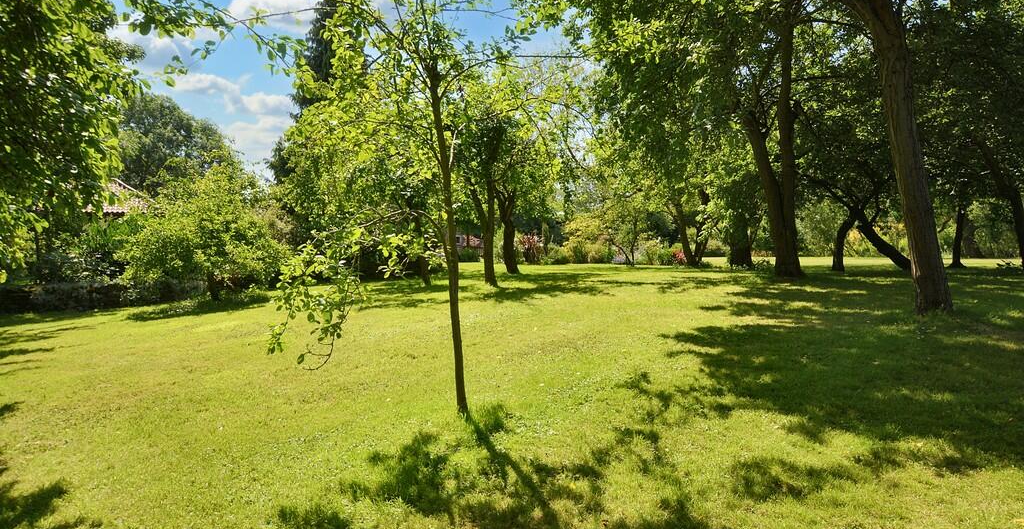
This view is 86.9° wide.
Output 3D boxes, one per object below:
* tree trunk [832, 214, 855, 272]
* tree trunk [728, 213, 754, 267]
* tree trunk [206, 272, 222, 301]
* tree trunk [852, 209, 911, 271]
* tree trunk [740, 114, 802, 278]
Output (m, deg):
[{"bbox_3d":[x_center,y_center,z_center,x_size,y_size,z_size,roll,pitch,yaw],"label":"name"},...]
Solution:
[{"bbox_3d":[10.426,-0.692,17.000,0.692,1.824,0.500,-1,2,0],"label":"tree trunk"},{"bbox_3d":[7.431,-0.761,17.500,0.842,1.781,0.750,-1,2,0],"label":"tree trunk"},{"bbox_3d":[-9.357,0.676,16.978,0.490,0.910,0.400,0,3,0],"label":"tree trunk"},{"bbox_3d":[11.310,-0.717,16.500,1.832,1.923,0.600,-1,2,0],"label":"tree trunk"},{"bbox_3d":[10.322,-2.701,21.345,2.380,6.440,1.300,0,3,0],"label":"tree trunk"}]

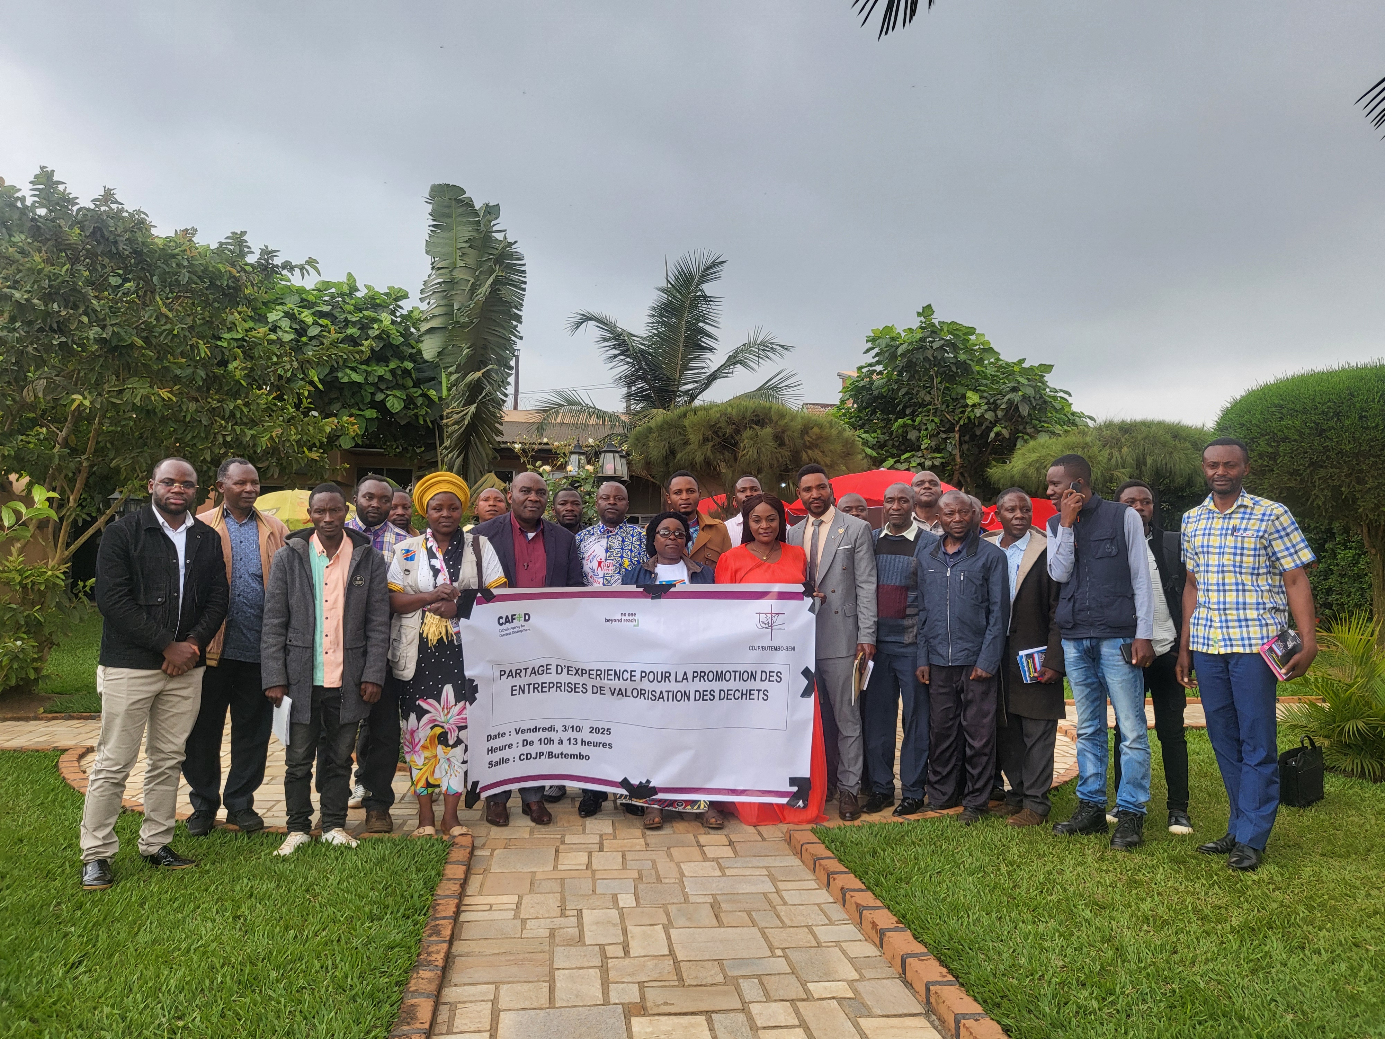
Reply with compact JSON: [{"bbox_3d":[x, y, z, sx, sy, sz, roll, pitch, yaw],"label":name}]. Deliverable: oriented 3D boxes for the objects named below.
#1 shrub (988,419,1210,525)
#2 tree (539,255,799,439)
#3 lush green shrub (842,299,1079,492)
[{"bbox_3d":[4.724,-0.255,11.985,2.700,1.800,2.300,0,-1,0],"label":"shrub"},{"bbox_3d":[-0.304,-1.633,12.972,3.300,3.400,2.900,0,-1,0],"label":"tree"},{"bbox_3d":[3.670,-1.203,14.172,3.400,3.400,3.000,0,-1,0],"label":"lush green shrub"}]

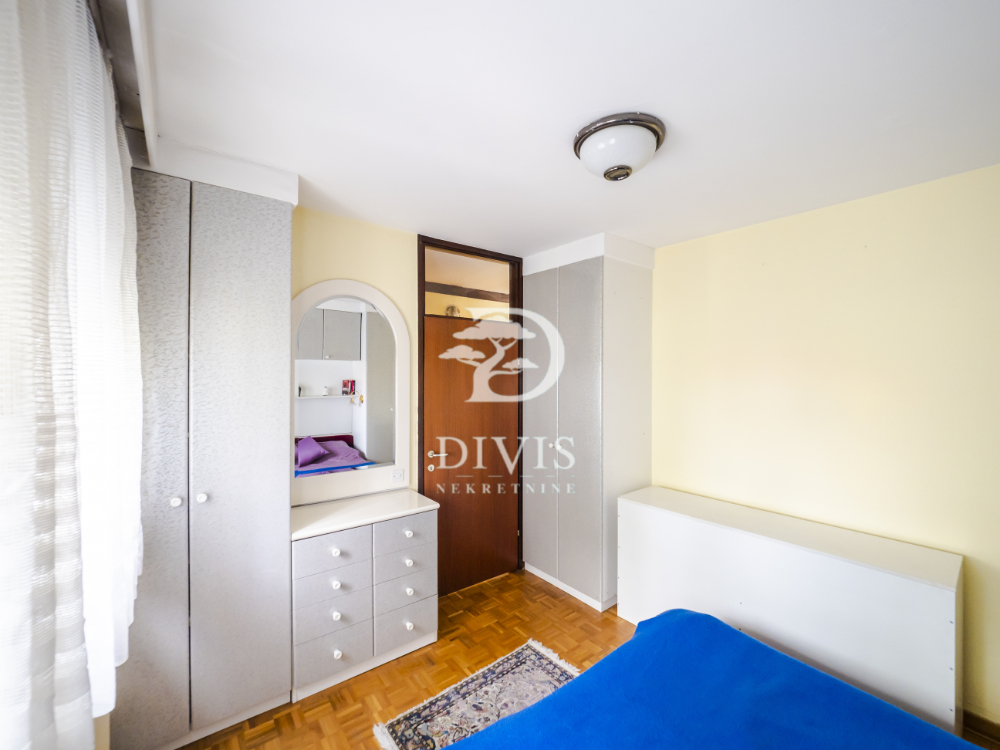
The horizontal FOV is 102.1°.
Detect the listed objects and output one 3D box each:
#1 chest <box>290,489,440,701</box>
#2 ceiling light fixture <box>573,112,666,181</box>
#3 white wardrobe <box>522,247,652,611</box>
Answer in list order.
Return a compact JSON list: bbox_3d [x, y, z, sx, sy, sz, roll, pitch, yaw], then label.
[{"bbox_3d":[-0.804,1.194,2.362,0.800,0.832,0.430,0,0,-36],"label":"chest"},{"bbox_3d":[0.485,-0.889,1.655,0.376,0.145,0.376,0,0,0],"label":"ceiling light fixture"},{"bbox_3d":[0.672,0.359,3.202,0.593,2.471,0.810,0,0,-38],"label":"white wardrobe"}]

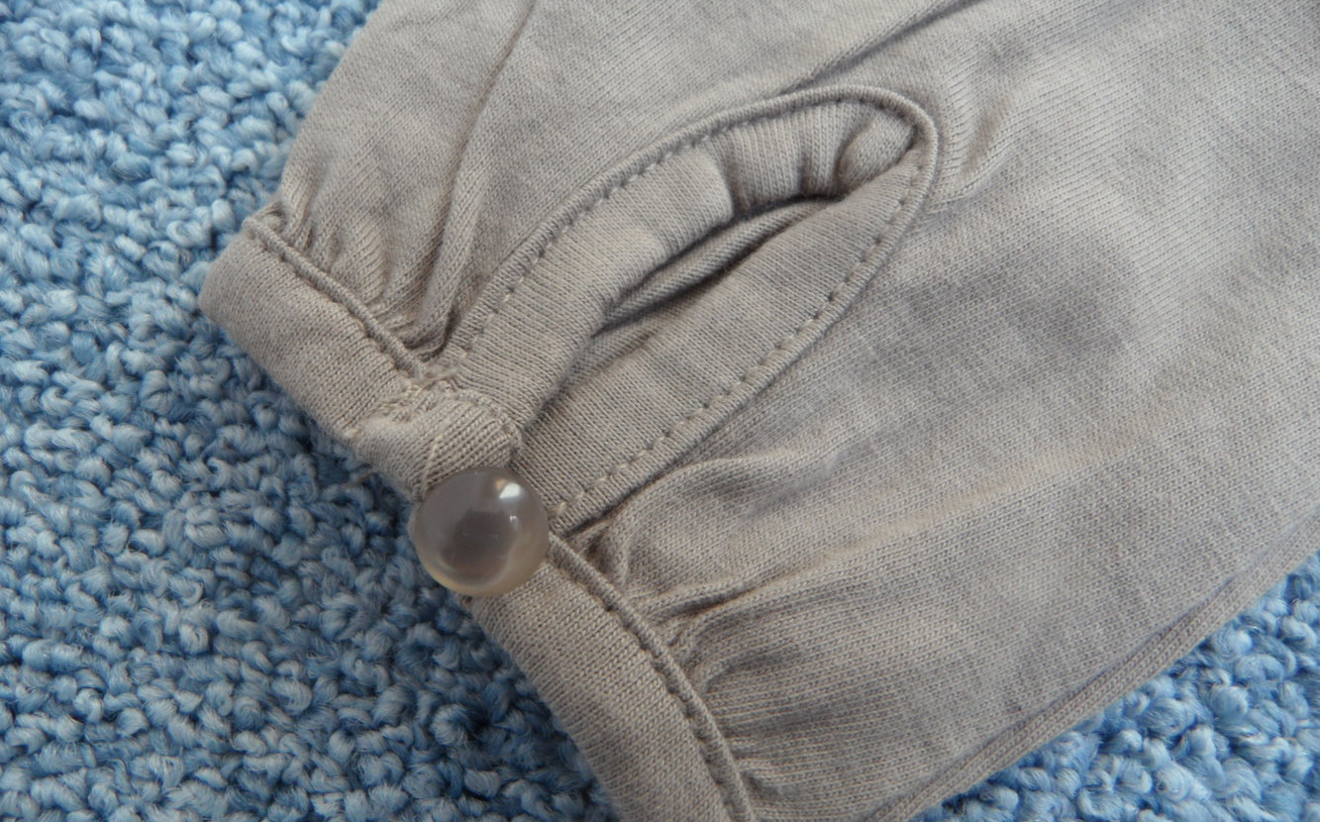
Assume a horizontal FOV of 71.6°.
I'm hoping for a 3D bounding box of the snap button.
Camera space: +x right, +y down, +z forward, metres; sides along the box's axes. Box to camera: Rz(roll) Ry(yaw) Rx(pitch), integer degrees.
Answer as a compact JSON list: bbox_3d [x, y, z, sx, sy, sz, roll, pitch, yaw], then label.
[{"bbox_3d":[-0.015,0.010,0.076,0.011,0.009,0.011,0,72,0],"label":"snap button"}]

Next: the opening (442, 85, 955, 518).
[{"bbox_3d":[0.005,-0.014,0.090,0.056,0.007,0.027,-39,76,-12],"label":"opening"}]

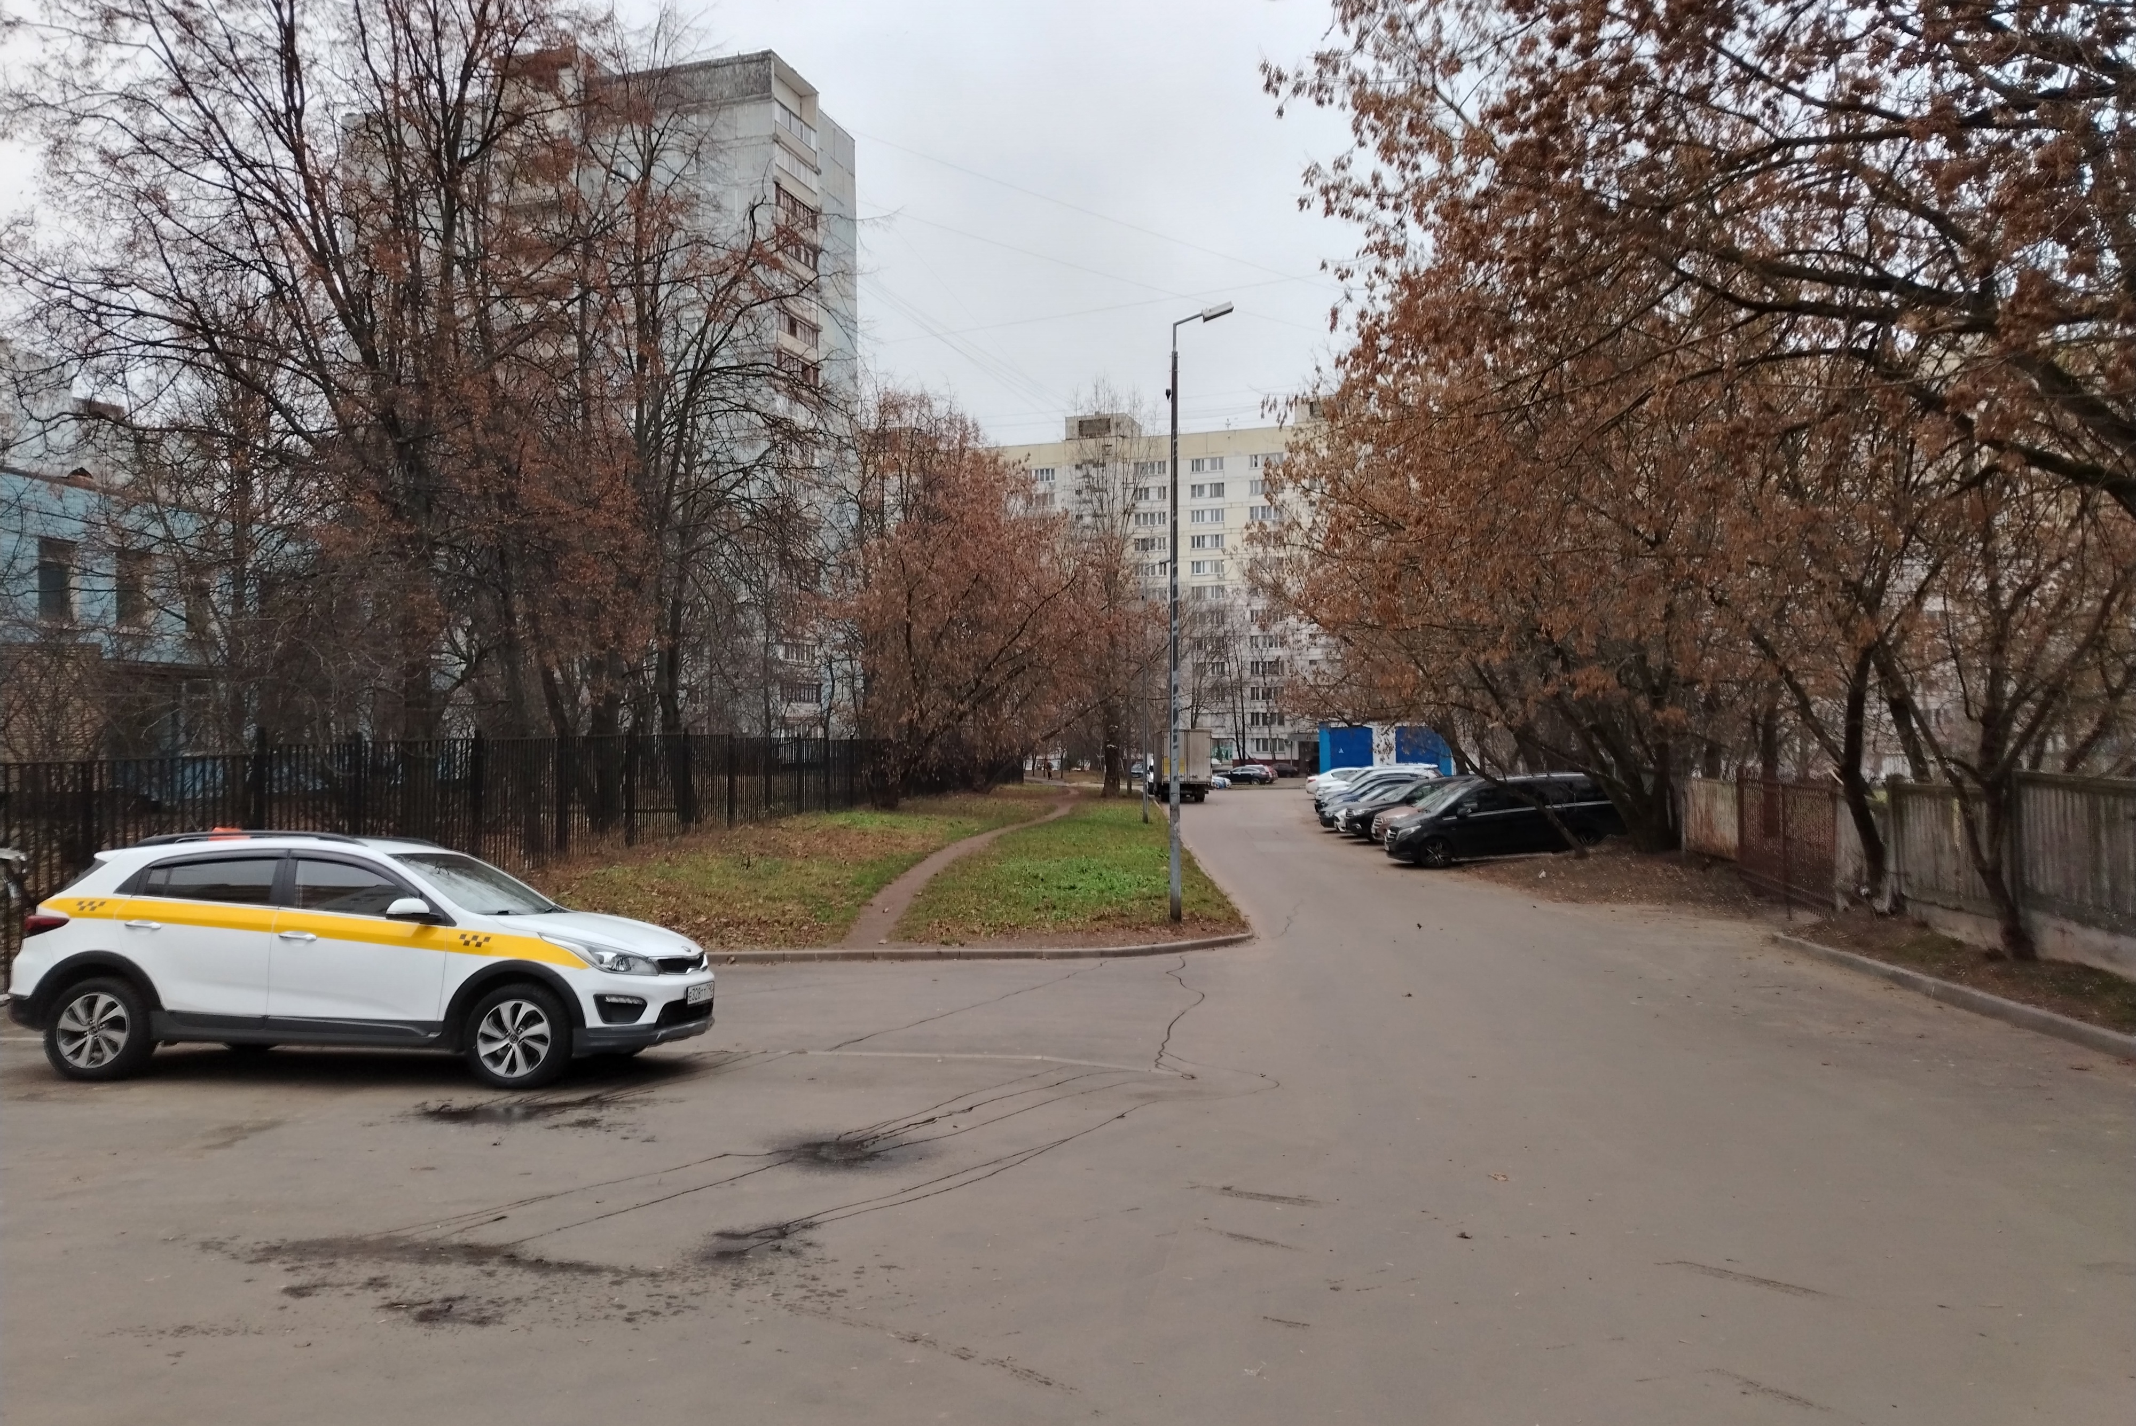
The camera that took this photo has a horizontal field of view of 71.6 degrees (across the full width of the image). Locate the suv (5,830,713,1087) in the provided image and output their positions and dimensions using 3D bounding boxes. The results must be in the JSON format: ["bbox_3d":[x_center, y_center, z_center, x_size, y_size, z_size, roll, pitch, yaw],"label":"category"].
[{"bbox_3d":[-4.450,1.530,9.660,4.240,1.530,1.750,0,-4,4],"label":"suv"}]

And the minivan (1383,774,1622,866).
[{"bbox_3d":[9.560,2.280,32.600,5.200,1.920,1.950,-4,-2,1],"label":"minivan"}]

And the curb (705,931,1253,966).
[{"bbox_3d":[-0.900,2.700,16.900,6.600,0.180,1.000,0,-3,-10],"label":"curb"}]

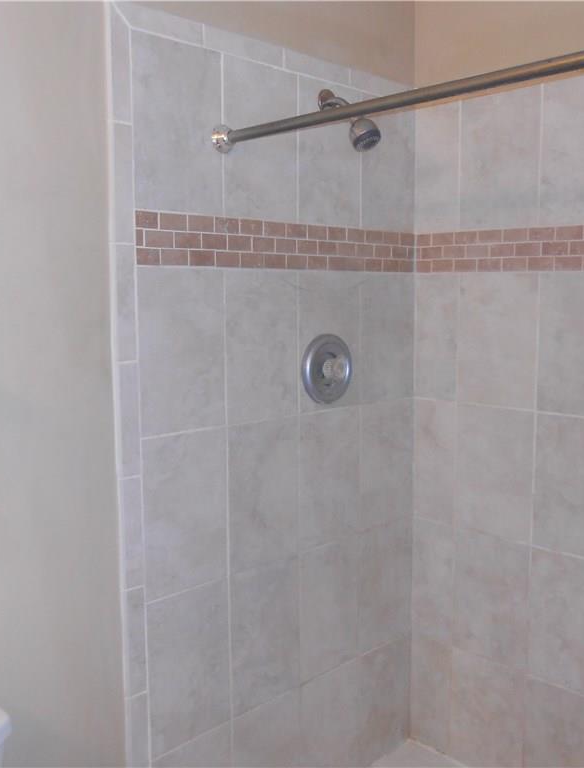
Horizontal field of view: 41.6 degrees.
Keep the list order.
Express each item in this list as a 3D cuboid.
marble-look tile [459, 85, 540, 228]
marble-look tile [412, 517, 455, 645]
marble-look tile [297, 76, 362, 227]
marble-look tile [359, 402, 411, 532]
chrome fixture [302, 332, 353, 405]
[{"bbox_3d":[0.489,-0.523,1.803,0.010,0.311,0.210,-6,9,-44],"label":"marble-look tile"},{"bbox_3d":[0.375,0.521,2.040,0.010,0.319,0.132,-6,9,-44],"label":"marble-look tile"},{"bbox_3d":[0.085,-0.518,1.747,0.207,0.316,0.010,-6,9,-44],"label":"marble-look tile"},{"bbox_3d":[0.237,0.202,1.938,0.211,0.311,0.010,-6,9,-44],"label":"marble-look tile"},{"bbox_3d":[0.103,-0.032,1.772,0.164,0.164,0.055,-6,9,-44],"label":"chrome fixture"}]

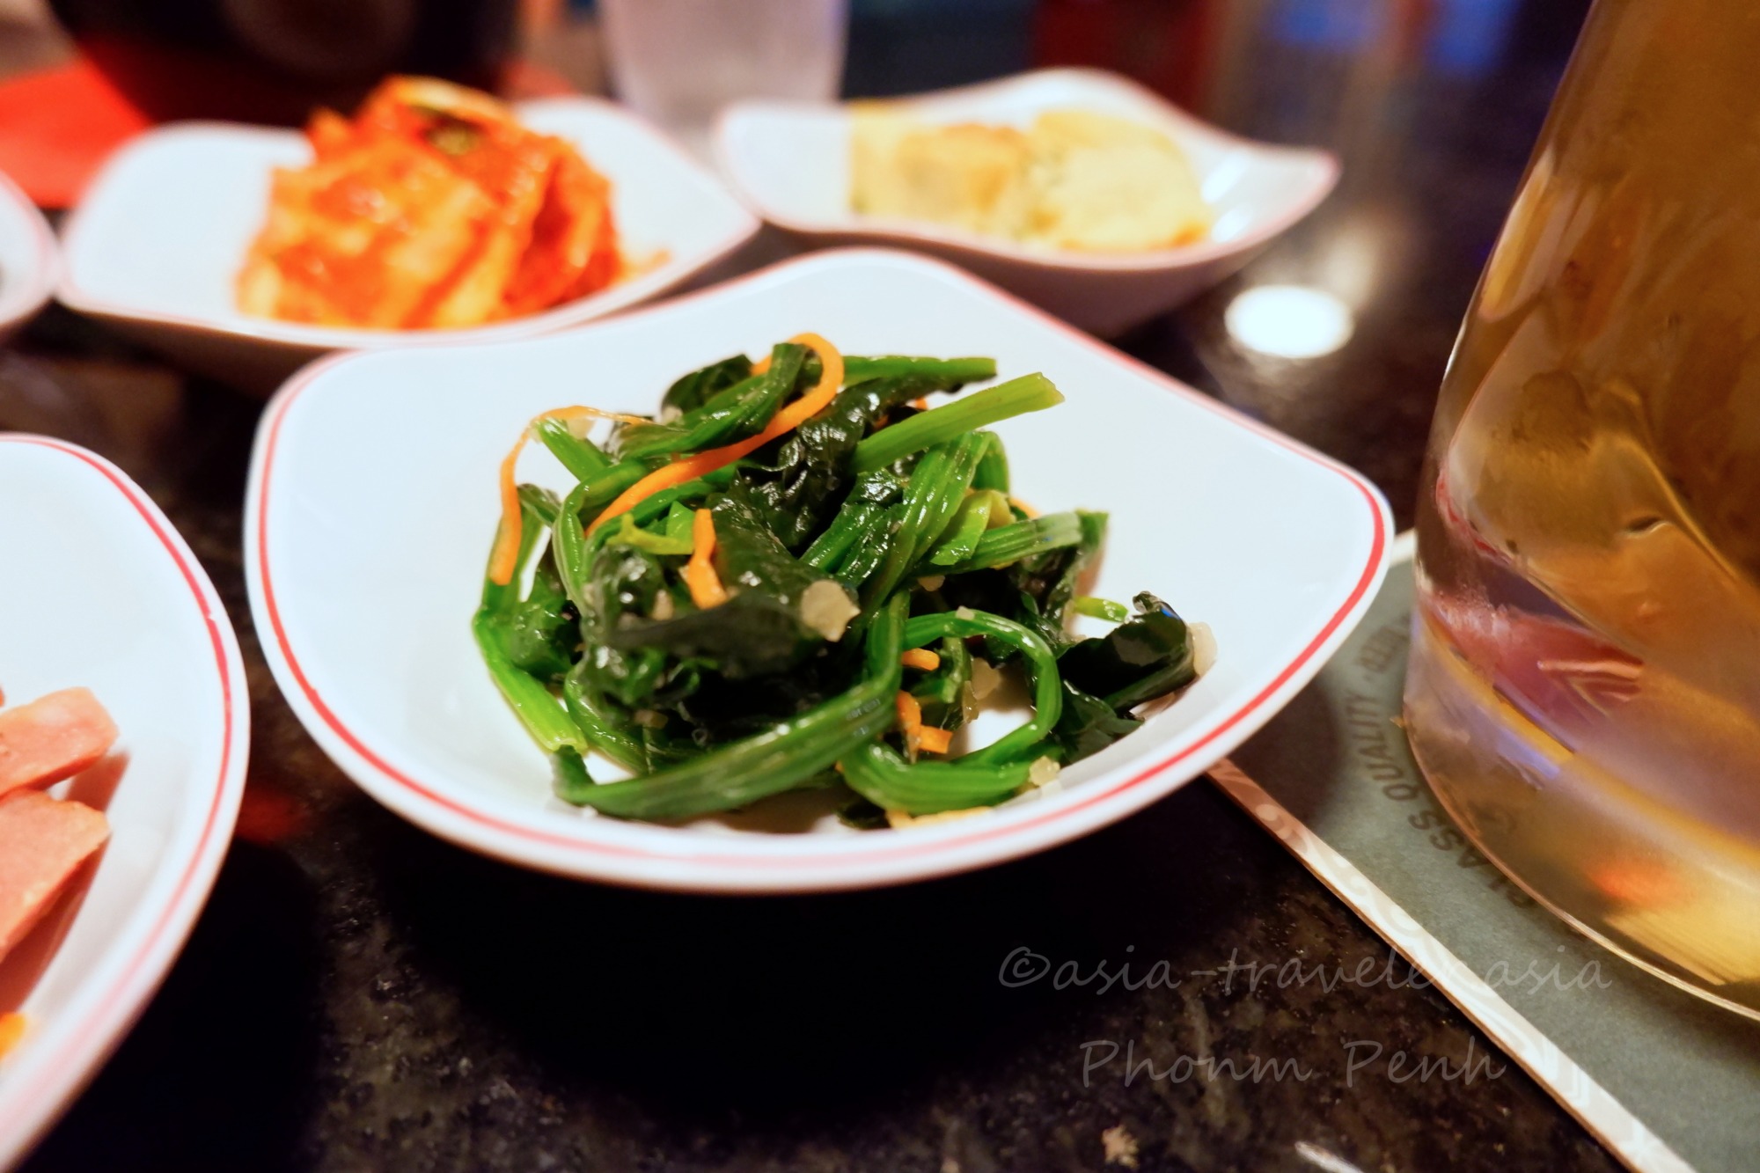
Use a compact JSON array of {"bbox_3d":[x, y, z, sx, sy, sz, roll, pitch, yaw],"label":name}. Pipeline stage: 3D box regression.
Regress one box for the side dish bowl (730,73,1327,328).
[{"bbox_3d":[0.030,-0.089,0.266,0.126,0.033,0.126,-17,41,-24],"label":"side dish bowl"}]

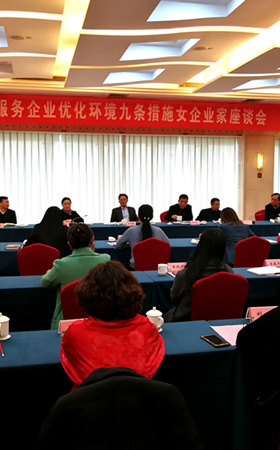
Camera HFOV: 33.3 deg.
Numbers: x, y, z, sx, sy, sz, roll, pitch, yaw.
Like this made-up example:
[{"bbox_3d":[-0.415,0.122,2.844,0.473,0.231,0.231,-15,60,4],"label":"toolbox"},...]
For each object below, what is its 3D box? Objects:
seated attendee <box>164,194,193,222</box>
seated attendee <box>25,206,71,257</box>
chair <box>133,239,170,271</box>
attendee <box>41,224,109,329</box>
[{"bbox_3d":[0.801,0.047,9.202,0.560,1.275,0.750,-1,6,-12],"label":"seated attendee"},{"bbox_3d":[-1.003,0.439,5.296,0.560,1.280,0.780,-1,5,-12],"label":"seated attendee"},{"bbox_3d":[0.088,0.607,5.311,0.450,0.950,0.570,-1,5,-12],"label":"chair"},{"bbox_3d":[-0.469,0.608,3.519,0.530,1.231,0.780,-1,6,-12],"label":"attendee"}]

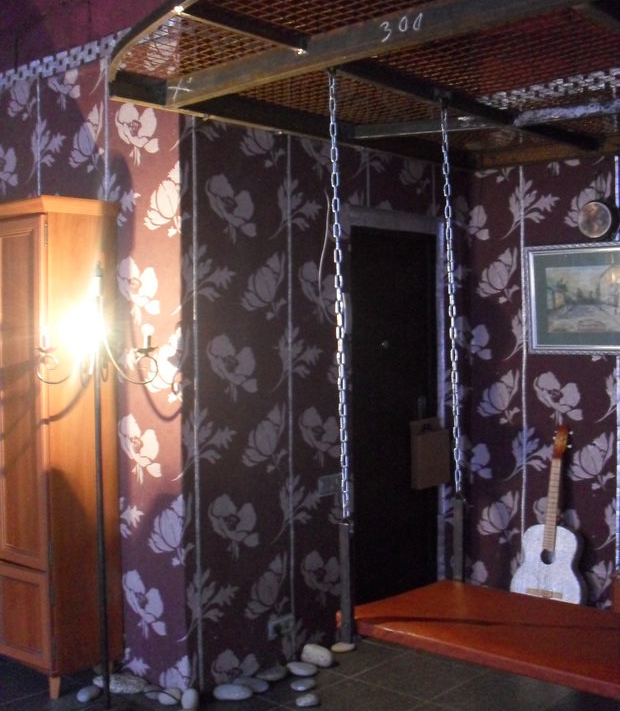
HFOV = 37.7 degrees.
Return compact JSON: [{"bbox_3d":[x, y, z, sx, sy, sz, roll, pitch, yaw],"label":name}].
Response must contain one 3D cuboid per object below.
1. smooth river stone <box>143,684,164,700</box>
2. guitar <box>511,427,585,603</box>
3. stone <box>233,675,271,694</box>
[{"bbox_3d":[-0.619,1.347,3.625,0.071,0.042,0.123,-2,2,-43],"label":"smooth river stone"},{"bbox_3d":[1.223,0.823,4.508,0.370,0.965,0.110,-1,-13,42],"label":"guitar"},{"bbox_3d":[-0.240,1.340,3.687,0.160,0.045,0.091,0,2,27],"label":"stone"}]

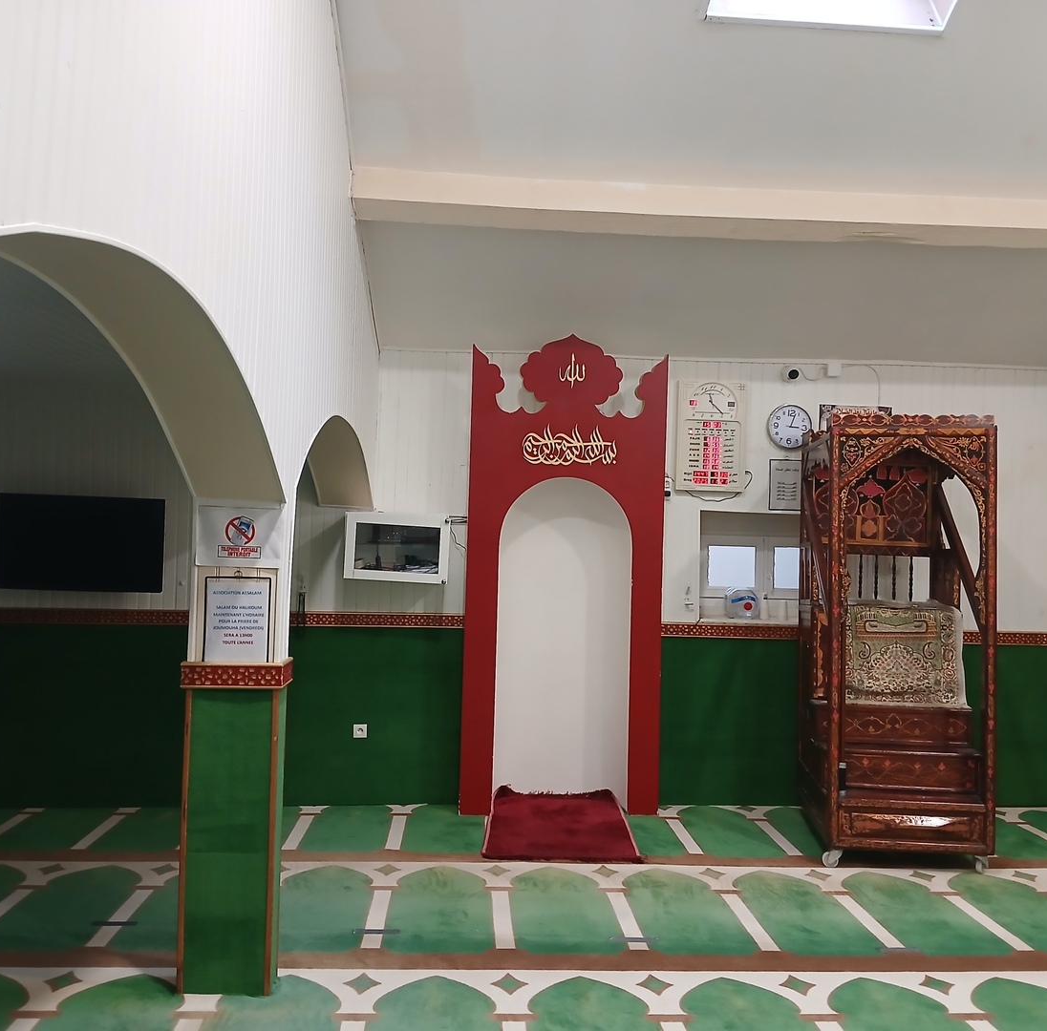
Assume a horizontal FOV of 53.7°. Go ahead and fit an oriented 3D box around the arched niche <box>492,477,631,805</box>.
[{"bbox_3d":[0.233,0.774,6.251,0.793,1.970,0.380,2,-1,-3],"label":"arched niche"}]

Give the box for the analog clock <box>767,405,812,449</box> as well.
[{"bbox_3d":[1.642,-0.545,6.379,0.270,0.270,0.045,2,-1,-4],"label":"analog clock"}]

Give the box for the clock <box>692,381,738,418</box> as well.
[{"bbox_3d":[1.177,-0.709,6.339,0.285,0.225,0.050,2,-1,-4],"label":"clock"}]

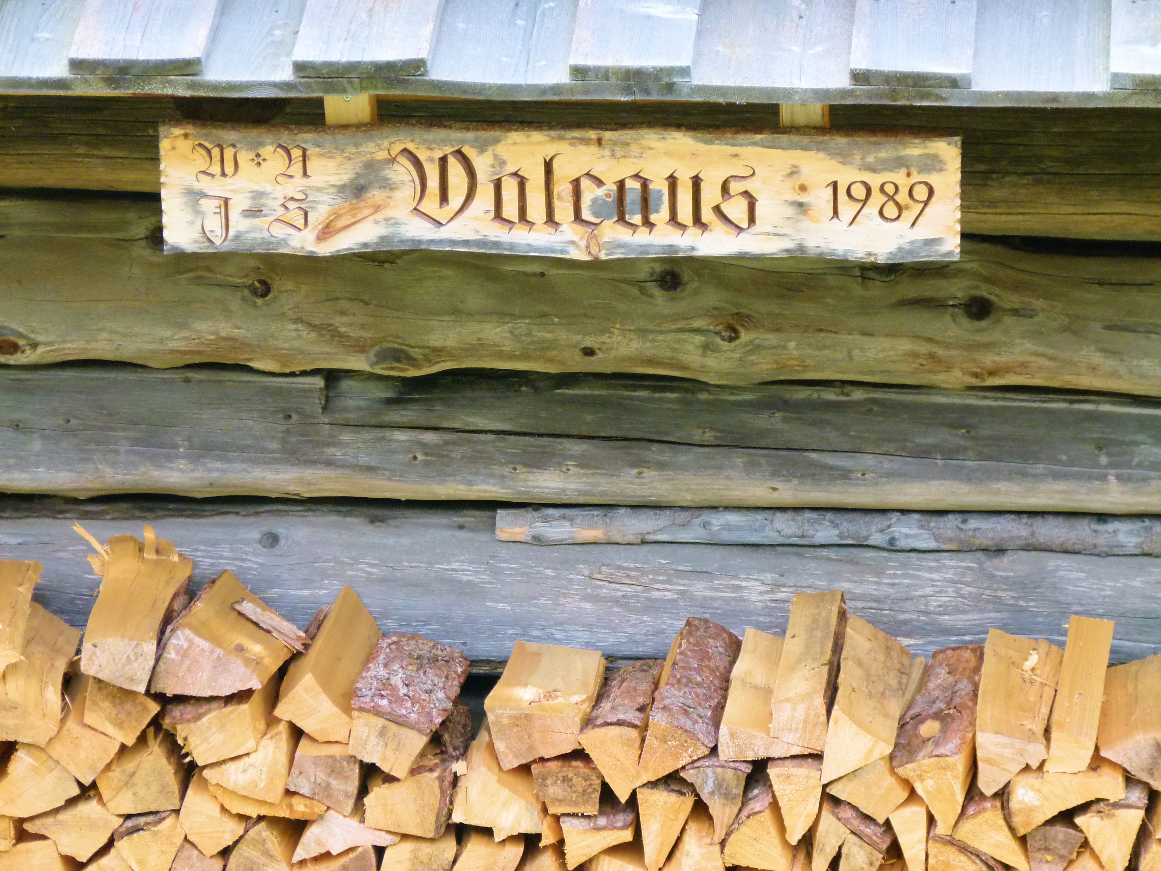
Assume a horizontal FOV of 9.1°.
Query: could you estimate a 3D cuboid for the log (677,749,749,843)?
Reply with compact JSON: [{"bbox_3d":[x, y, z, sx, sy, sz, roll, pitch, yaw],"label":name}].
[{"bbox_3d":[0.191,0.411,9.447,0.089,0.120,0.320,2,19,7],"label":"log"}]

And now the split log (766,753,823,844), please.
[{"bbox_3d":[0.289,0.407,9.437,0.068,0.120,0.320,2,21,6],"label":"split log"}]

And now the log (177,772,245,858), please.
[{"bbox_3d":[-0.443,0.426,9.157,0.086,0.095,0.340,1,17,3],"label":"log"}]

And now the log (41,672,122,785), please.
[{"bbox_3d":[-0.632,0.347,9.501,0.074,0.073,0.320,36,17,-10],"label":"log"}]

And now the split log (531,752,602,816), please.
[{"bbox_3d":[-0.002,0.391,9.381,0.092,0.085,0.330,1,17,5],"label":"split log"}]

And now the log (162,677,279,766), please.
[{"bbox_3d":[-0.458,0.330,9.478,0.112,0.078,0.320,-11,17,8],"label":"log"}]

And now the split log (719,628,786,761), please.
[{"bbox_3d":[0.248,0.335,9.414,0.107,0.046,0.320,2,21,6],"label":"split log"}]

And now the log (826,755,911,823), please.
[{"bbox_3d":[0.377,0.373,9.068,0.093,0.074,0.340,31,20,-3],"label":"log"}]

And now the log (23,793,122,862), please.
[{"bbox_3d":[-0.633,0.449,9.457,0.134,0.099,0.330,1,17,4],"label":"log"}]

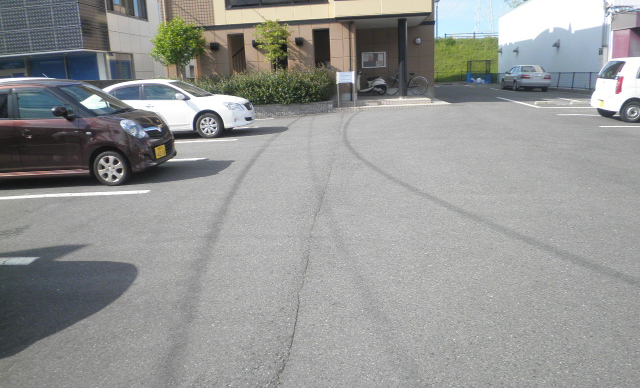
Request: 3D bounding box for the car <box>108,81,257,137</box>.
[{"bbox_3d":[-4.028,-2.263,12.710,4.550,1.475,1.700,-1,14,6],"label":"car"}]

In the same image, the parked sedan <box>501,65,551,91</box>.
[{"bbox_3d":[11.405,-6.452,26.779,1.690,1.410,4.420,0,14,8],"label":"parked sedan"}]

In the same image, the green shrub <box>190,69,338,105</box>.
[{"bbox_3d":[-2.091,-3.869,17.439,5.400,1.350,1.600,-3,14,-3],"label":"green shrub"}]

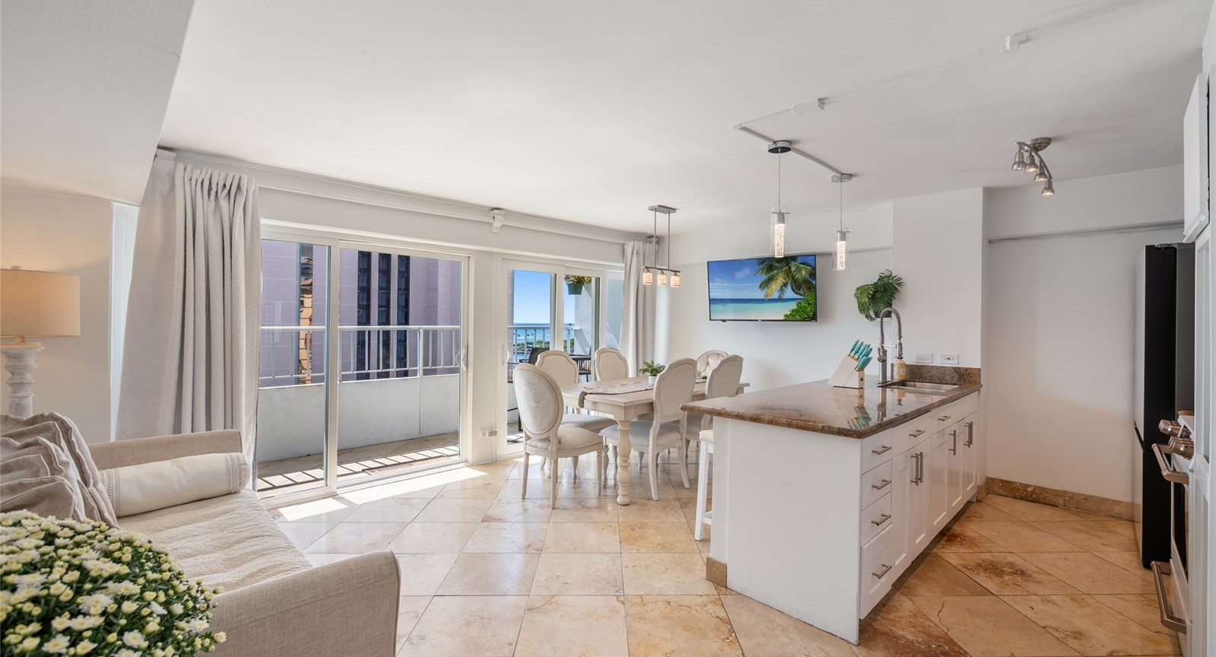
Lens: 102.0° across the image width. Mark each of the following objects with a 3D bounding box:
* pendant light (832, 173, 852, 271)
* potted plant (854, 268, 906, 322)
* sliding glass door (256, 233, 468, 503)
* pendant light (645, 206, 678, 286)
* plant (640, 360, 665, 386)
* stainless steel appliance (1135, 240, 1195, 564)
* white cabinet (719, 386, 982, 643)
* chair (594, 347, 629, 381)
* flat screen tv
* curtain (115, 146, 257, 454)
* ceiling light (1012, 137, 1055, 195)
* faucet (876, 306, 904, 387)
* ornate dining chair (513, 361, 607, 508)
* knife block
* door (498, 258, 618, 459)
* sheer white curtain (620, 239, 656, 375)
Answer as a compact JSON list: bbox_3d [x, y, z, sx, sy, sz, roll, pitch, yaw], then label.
[{"bbox_3d":[1.639,-0.731,3.445,0.135,0.680,0.135,-1,1,-45],"label":"pendant light"},{"bbox_3d":[2.294,-0.282,4.168,0.370,0.410,0.300,0,1,41],"label":"potted plant"},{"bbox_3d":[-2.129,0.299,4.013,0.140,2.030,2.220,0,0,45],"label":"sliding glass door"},{"bbox_3d":[0.509,-0.731,4.518,0.510,0.700,0.115,0,0,-45],"label":"pendant light"},{"bbox_3d":[0.439,0.436,4.707,0.240,0.240,0.240,0,0,0],"label":"plant"},{"bbox_3d":[3.530,0.435,2.793,0.720,1.790,0.840,0,0,45],"label":"stainless steel appliance"},{"bbox_3d":[1.682,0.880,3.146,2.390,0.880,0.700,-1,1,-44],"label":"white cabinet"},{"bbox_3d":[0.260,0.772,5.075,0.530,1.090,0.640,0,0,-43],"label":"chair"},{"bbox_3d":[1.553,-0.388,5.026,1.090,0.640,0.070,0,6,34],"label":"flat screen tv"},{"bbox_3d":[-2.637,0.145,3.167,0.240,2.320,0.660,0,0,45],"label":"curtain"},{"bbox_3d":[2.512,-0.962,2.877,0.800,0.220,0.150,0,0,-41],"label":"ceiling light"},{"bbox_3d":[2.145,0.140,3.728,0.090,0.570,0.190,0,0,-40],"label":"faucet"},{"bbox_3d":[-0.385,0.793,3.823,0.490,1.040,0.580,1,1,45],"label":"ornate dining chair"},{"bbox_3d":[1.678,0.293,3.474,0.100,0.236,0.200,-1,1,-45],"label":"knife block"},{"bbox_3d":[-0.442,0.296,5.572,1.820,2.000,0.110,-1,1,-45],"label":"door"},{"bbox_3d":[0.339,0.125,5.743,0.560,2.320,0.150,-1,1,-45],"label":"sheer white curtain"}]

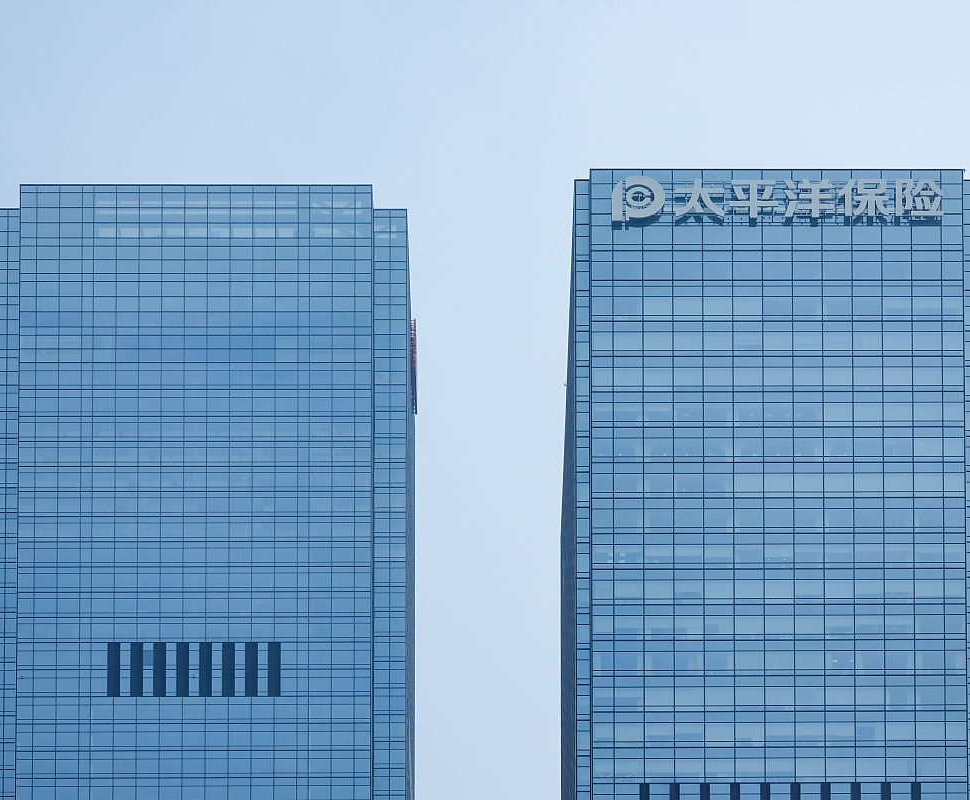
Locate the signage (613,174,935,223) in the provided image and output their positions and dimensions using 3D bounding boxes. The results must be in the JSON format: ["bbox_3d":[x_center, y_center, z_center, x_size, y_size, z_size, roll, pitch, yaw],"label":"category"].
[{"bbox_3d":[34.385,-23.588,406.800,38.962,5.516,0.700,0,-4,-2],"label":"signage"}]

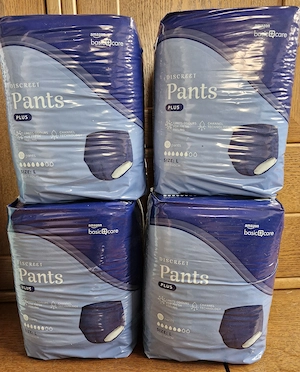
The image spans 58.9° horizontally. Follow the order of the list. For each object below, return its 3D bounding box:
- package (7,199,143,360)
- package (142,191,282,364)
[{"bbox_3d":[-0.113,0.144,0.479,0.186,0.255,0.137,-1,9,0],"label":"package"},{"bbox_3d":[0.092,0.140,0.463,0.186,0.255,0.137,1,11,2],"label":"package"}]

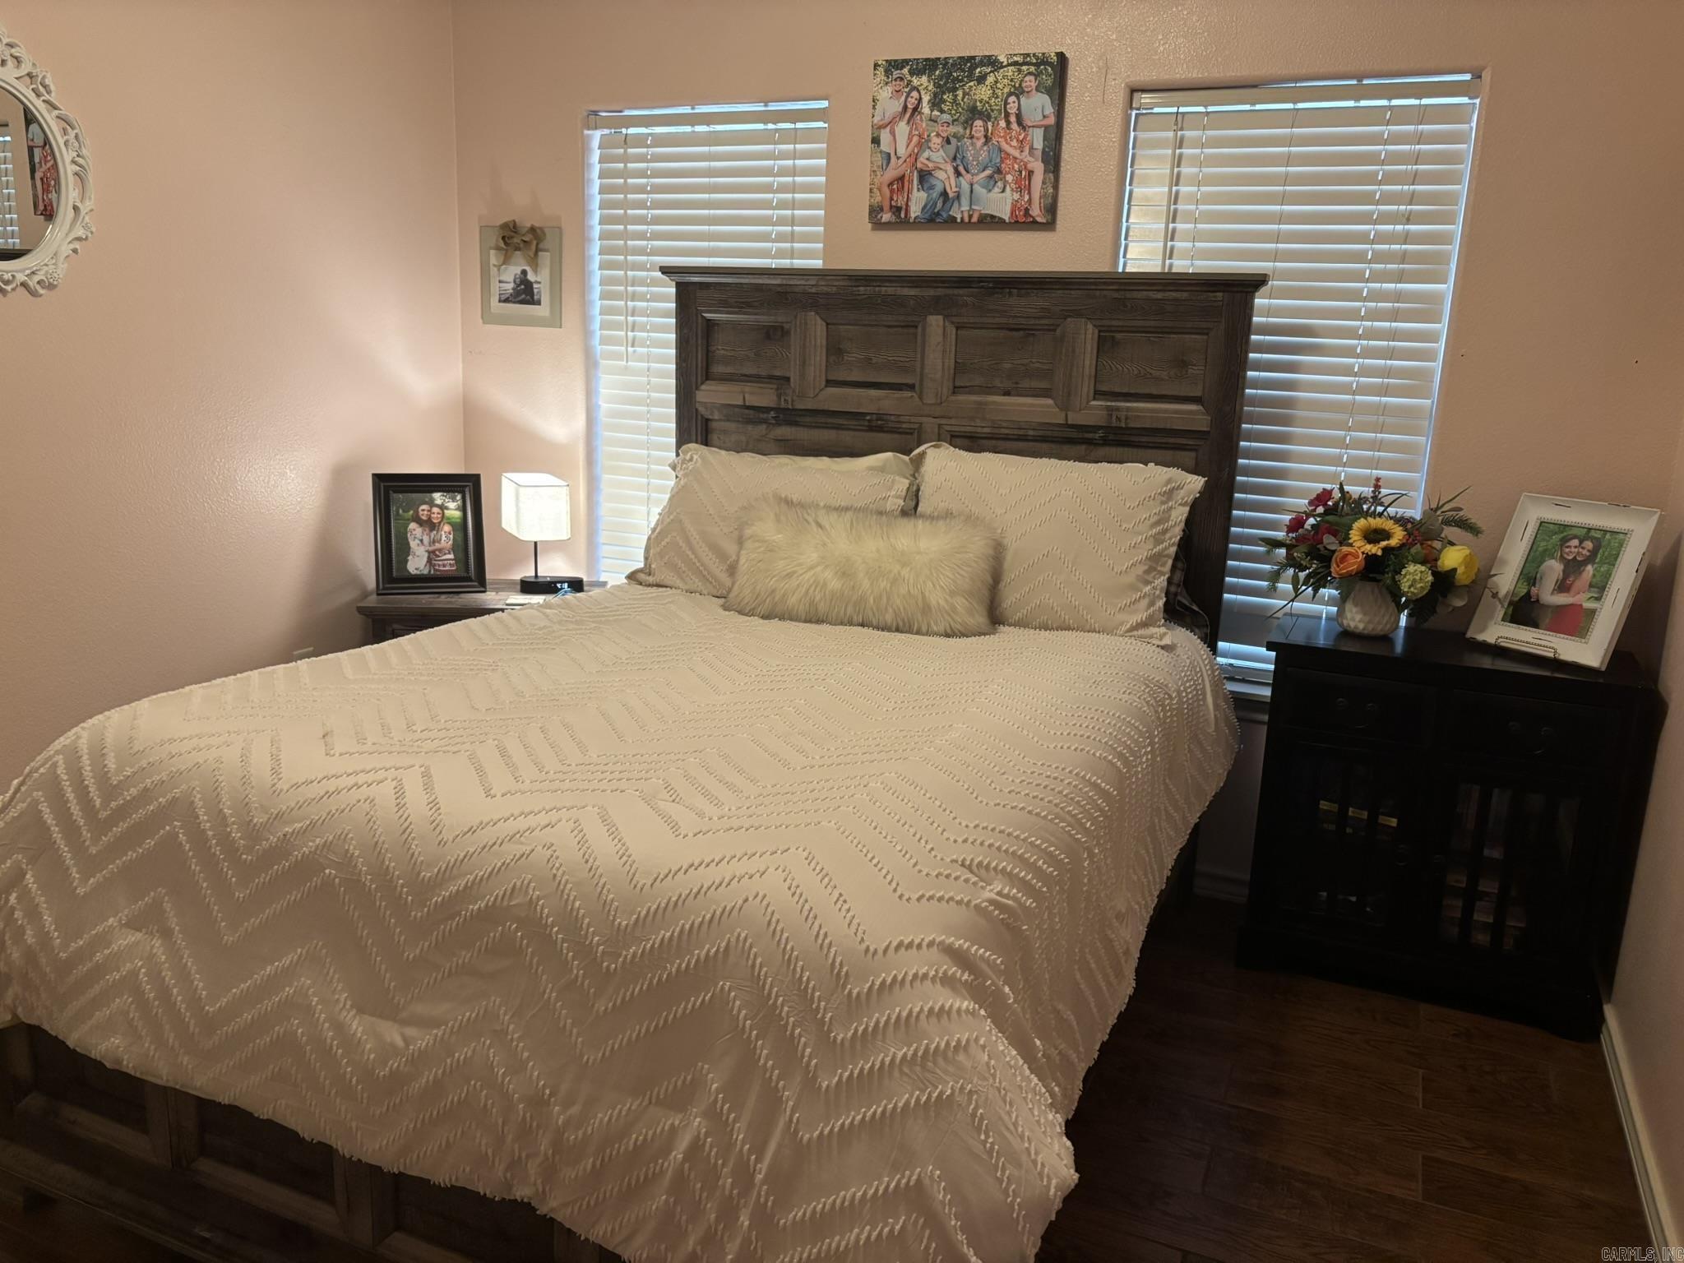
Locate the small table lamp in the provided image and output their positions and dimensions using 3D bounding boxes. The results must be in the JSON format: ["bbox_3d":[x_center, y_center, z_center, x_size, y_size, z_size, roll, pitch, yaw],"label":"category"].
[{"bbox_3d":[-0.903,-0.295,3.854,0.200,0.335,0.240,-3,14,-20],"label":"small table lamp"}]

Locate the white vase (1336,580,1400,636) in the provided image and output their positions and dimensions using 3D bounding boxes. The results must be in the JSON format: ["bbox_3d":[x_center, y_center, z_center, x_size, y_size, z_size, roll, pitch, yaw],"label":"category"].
[{"bbox_3d":[1.258,-0.058,3.008,0.148,0.128,0.148,8,14,23],"label":"white vase"}]

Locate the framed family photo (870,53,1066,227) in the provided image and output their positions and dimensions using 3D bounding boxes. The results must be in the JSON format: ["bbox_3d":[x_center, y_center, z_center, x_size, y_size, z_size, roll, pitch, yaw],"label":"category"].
[{"bbox_3d":[0.322,-1.278,3.302,0.514,0.410,0.038,8,14,23],"label":"framed family photo"}]

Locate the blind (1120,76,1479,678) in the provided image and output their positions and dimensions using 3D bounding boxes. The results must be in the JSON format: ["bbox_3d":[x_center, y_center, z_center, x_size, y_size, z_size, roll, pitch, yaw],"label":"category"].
[{"bbox_3d":[1.062,-0.585,3.171,0.775,1.467,0.060,8,14,23],"label":"blind"}]

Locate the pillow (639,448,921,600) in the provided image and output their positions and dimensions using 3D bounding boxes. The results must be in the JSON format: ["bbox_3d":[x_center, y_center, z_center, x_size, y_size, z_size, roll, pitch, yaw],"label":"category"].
[{"bbox_3d":[-0.182,-0.289,3.298,0.710,0.410,0.160,8,-18,23],"label":"pillow"}]

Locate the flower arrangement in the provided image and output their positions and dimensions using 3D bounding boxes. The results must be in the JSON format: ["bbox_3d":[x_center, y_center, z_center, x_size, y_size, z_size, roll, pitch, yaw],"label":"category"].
[{"bbox_3d":[1.240,-0.198,2.969,0.490,0.310,0.310,8,14,23],"label":"flower arrangement"}]

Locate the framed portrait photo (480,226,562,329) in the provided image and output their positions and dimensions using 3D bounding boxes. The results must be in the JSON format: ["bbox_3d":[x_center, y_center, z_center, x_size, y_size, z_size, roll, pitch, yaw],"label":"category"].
[{"bbox_3d":[-0.996,-1.107,3.942,0.305,0.304,0.028,8,14,23],"label":"framed portrait photo"}]

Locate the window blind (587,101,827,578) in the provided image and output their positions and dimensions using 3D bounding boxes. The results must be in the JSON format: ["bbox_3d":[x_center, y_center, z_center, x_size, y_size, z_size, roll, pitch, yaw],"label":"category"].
[{"bbox_3d":[-0.424,-0.789,3.800,0.787,1.468,0.060,8,14,23],"label":"window blind"}]

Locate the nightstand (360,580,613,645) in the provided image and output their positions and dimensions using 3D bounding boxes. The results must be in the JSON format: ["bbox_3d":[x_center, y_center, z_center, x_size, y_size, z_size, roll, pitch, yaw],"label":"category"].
[{"bbox_3d":[-1.065,0.208,3.861,0.669,0.660,0.409,0,13,-7],"label":"nightstand"}]

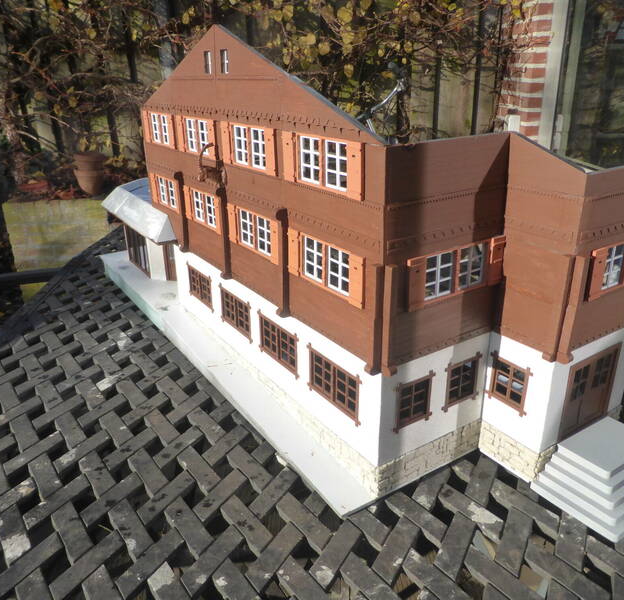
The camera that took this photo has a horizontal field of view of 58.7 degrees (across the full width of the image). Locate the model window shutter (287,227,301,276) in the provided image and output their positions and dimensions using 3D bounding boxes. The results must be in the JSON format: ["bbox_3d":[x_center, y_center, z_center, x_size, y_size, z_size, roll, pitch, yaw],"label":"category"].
[{"bbox_3d":[-0.020,-0.056,0.655,0.004,0.056,0.025,-14,25,-30],"label":"model window shutter"}]

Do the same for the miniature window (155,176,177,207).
[{"bbox_3d":[-0.235,-0.176,0.901,0.007,0.045,0.077,-14,26,-30],"label":"miniature window"}]

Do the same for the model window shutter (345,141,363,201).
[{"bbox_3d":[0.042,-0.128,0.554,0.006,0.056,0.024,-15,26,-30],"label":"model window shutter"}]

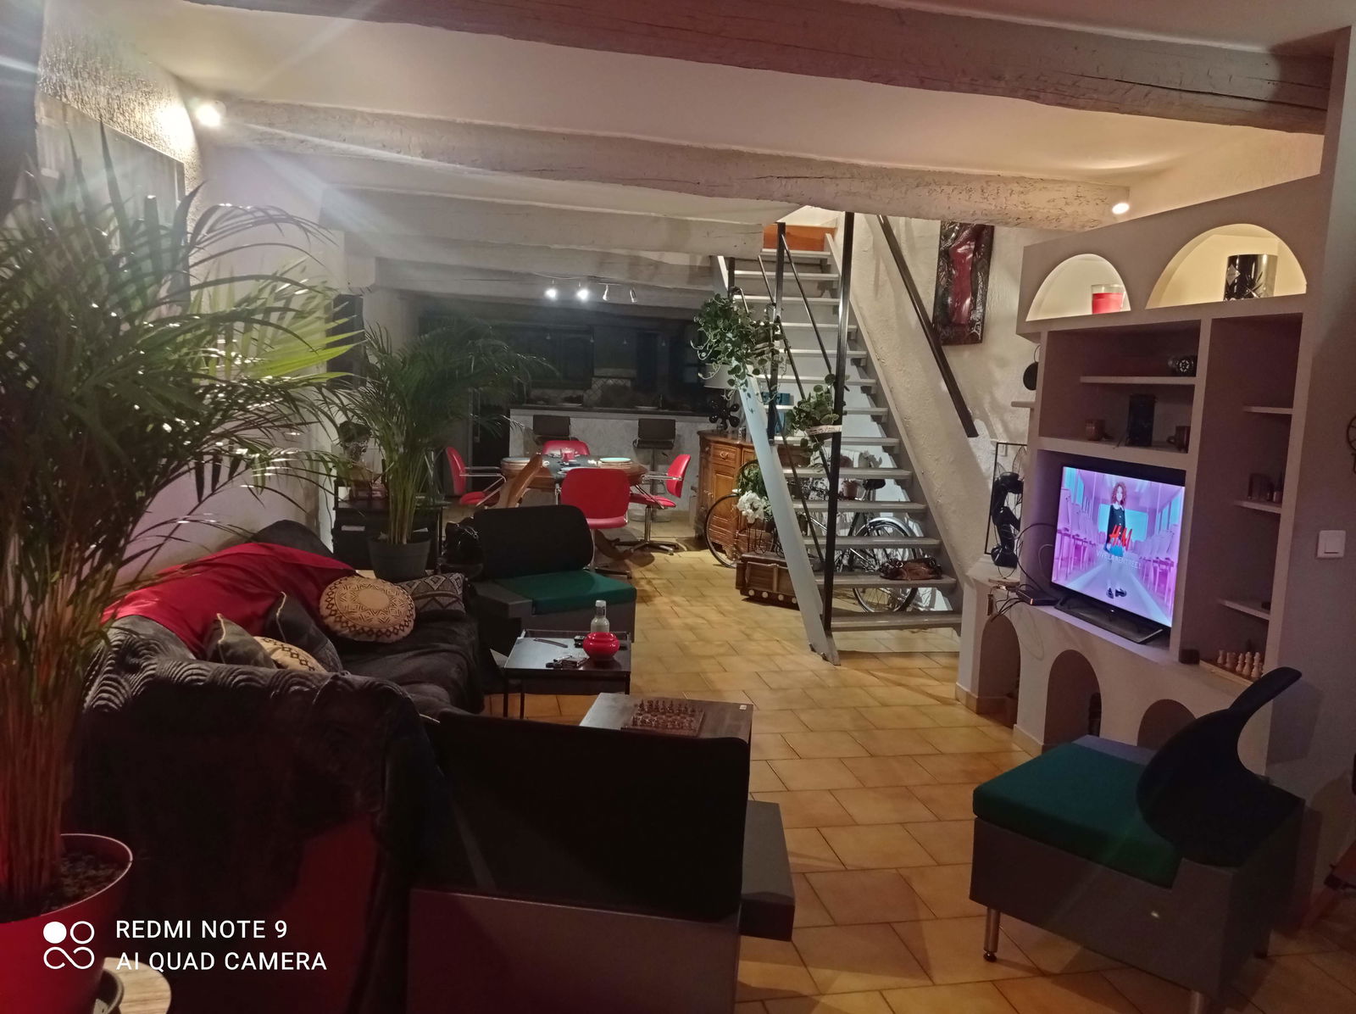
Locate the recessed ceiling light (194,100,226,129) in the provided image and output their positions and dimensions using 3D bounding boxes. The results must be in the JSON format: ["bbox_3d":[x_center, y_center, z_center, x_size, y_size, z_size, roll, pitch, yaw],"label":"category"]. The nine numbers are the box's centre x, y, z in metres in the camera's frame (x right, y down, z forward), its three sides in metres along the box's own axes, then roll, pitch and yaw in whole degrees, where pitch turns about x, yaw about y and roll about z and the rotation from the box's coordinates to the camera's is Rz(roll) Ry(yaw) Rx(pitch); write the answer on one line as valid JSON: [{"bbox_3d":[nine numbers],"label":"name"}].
[{"bbox_3d":[-1.724,-1.445,4.030,0.100,0.095,0.100,5,7,24],"label":"recessed ceiling light"}]

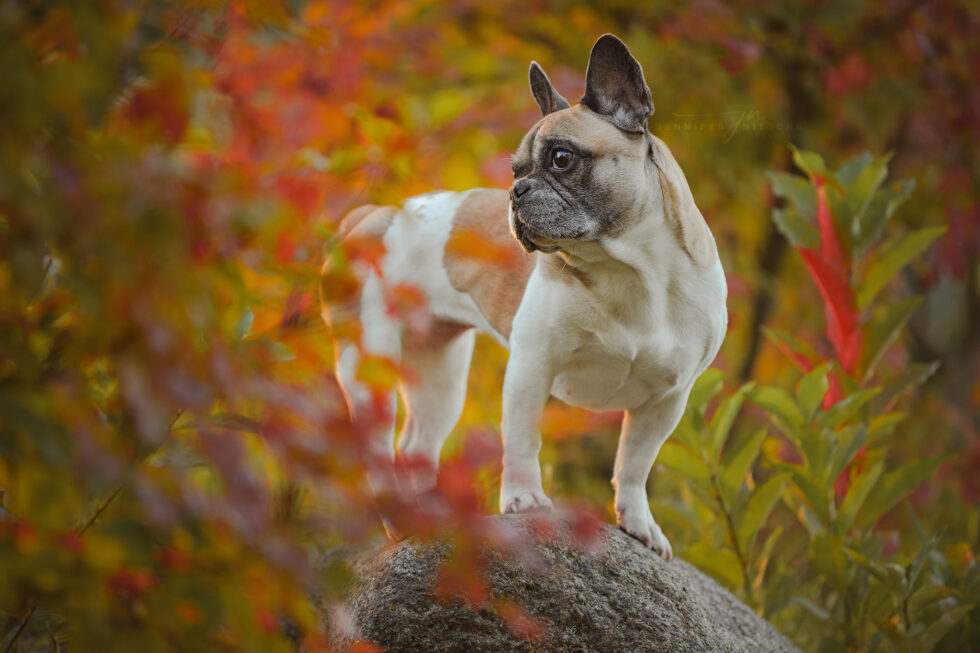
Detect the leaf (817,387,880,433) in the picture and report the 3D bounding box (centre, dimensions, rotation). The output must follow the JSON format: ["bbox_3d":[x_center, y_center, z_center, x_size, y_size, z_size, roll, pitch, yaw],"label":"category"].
[{"bbox_3d":[0.382,0.088,5.500,0.079,0.022,0.025,-35,-14,0],"label":"leaf"}]

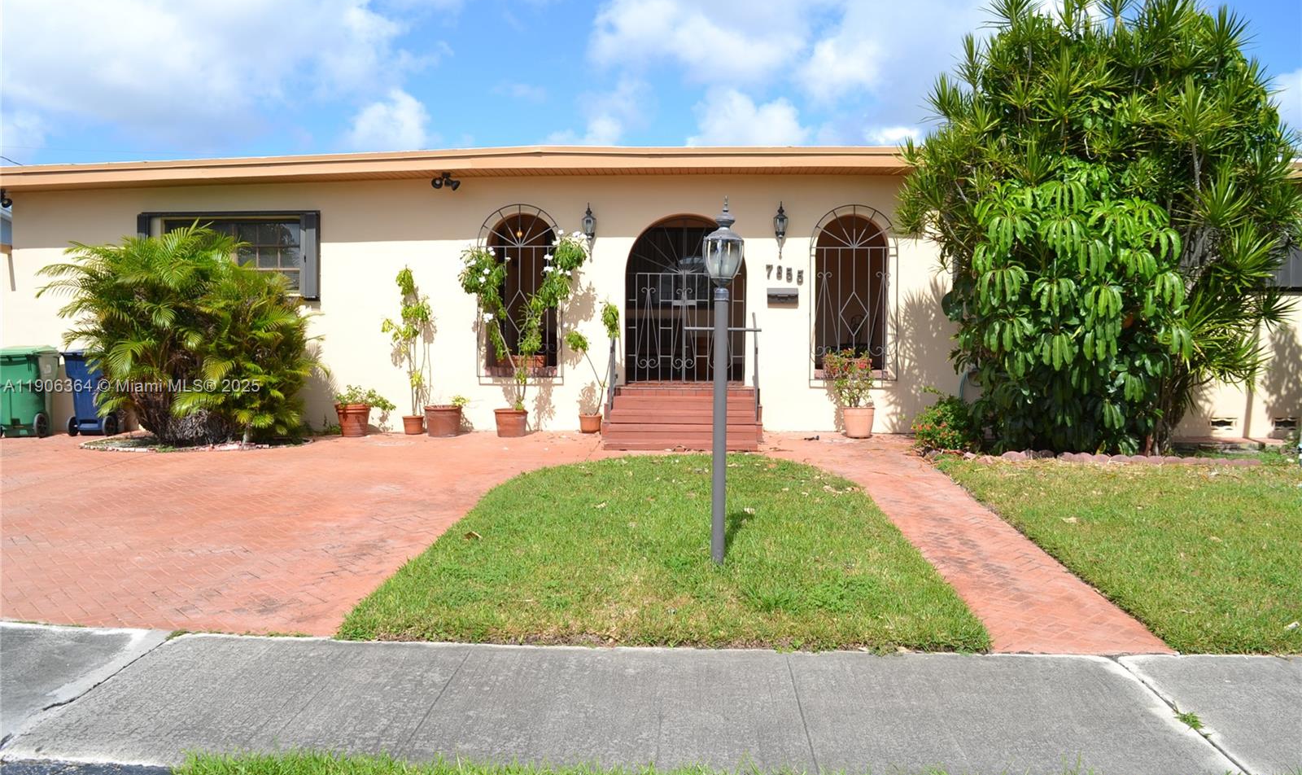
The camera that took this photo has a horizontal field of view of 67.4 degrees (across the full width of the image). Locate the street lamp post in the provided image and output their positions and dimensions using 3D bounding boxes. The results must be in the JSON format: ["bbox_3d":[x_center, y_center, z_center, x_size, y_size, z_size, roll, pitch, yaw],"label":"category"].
[{"bbox_3d":[0.436,-0.020,6.040,0.260,2.280,0.260,0,4,2],"label":"street lamp post"}]

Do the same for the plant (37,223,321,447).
[{"bbox_3d":[-5.480,-0.630,11.350,3.100,2.600,2.600,0,4,2],"label":"plant"}]

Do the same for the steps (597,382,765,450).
[{"bbox_3d":[0.370,0.327,11.600,1.840,0.650,1.450,0,4,2],"label":"steps"}]

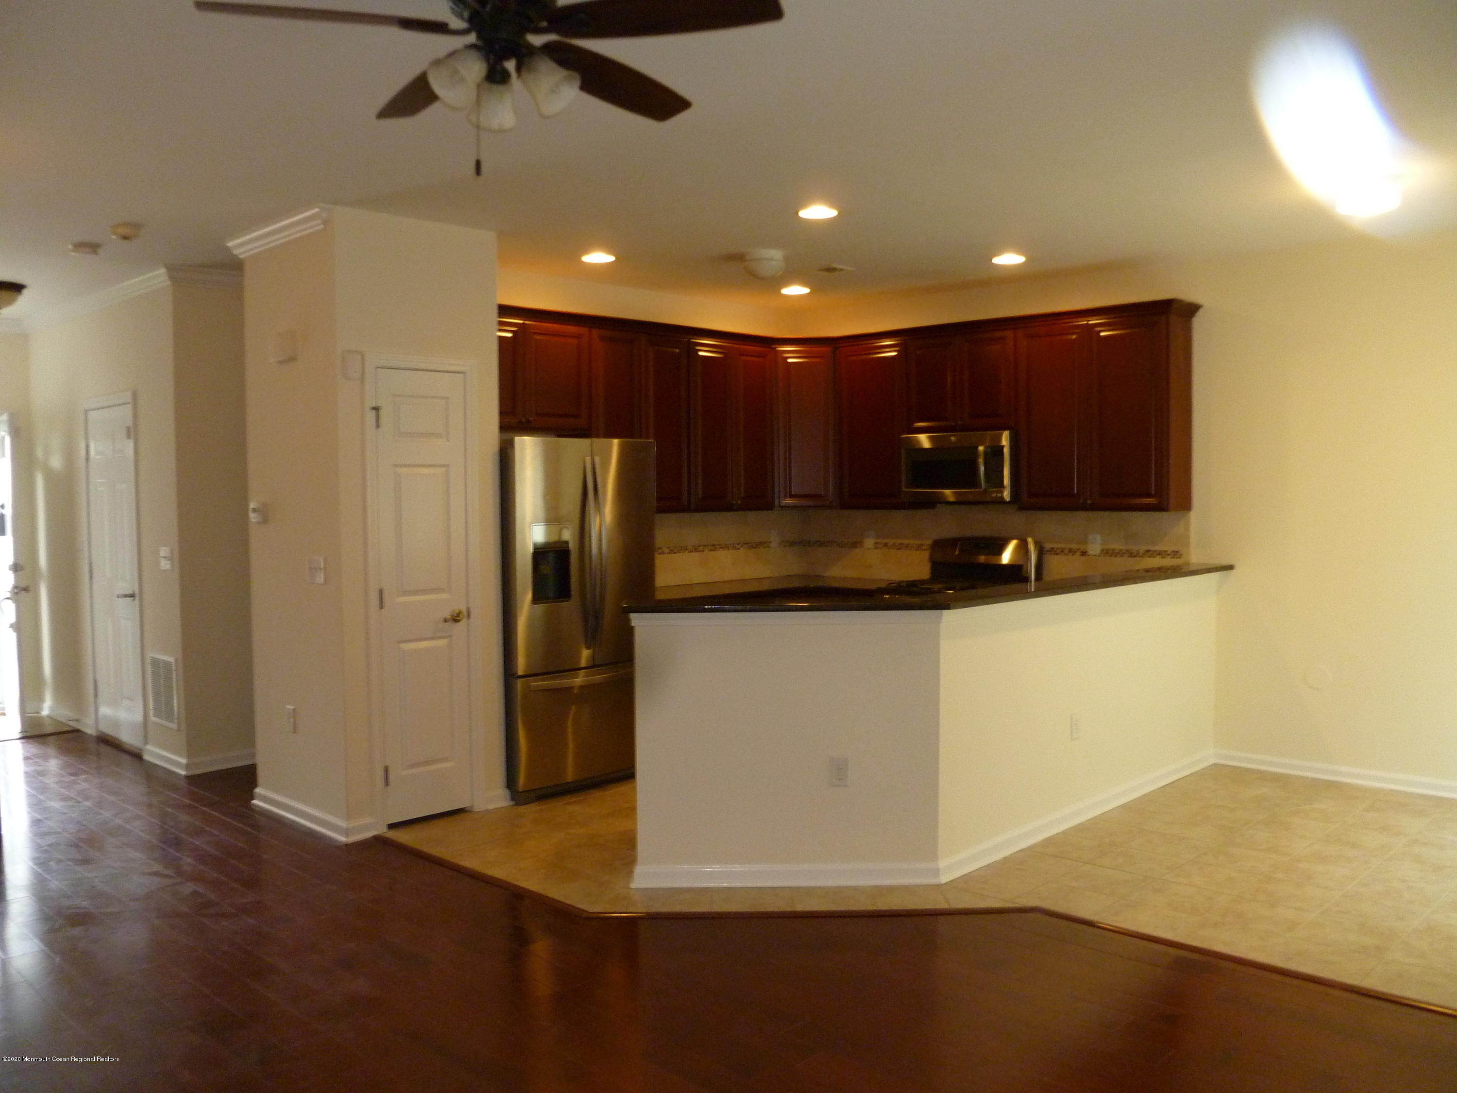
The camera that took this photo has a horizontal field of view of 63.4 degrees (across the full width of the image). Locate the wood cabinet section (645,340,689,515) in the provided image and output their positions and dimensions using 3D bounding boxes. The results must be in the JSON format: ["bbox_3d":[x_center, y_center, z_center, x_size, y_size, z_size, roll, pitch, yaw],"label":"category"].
[{"bbox_3d":[-0.479,-0.724,7.171,0.330,1.041,0.371,2,4,44],"label":"wood cabinet section"}]

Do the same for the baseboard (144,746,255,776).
[{"bbox_3d":[-2.998,1.178,6.705,0.620,0.085,0.412,2,4,44],"label":"baseboard"}]

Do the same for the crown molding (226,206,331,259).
[{"bbox_3d":[-2.035,-1.401,5.288,0.930,0.080,0.065,2,4,44],"label":"crown molding"}]

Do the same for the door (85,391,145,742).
[{"bbox_3d":[-3.699,0.169,7.113,0.770,2.003,0.040,2,4,44],"label":"door"}]

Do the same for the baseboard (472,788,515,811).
[{"bbox_3d":[-1.131,1.210,5.689,0.023,0.087,0.205,2,4,44],"label":"baseboard"}]

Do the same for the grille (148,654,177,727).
[{"bbox_3d":[-3.137,0.799,6.544,0.385,0.380,0.020,2,4,44],"label":"grille"}]

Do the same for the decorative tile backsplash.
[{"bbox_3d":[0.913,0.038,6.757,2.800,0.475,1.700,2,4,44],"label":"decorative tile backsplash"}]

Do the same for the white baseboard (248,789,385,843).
[{"bbox_3d":[-1.942,1.228,5.495,0.963,0.085,0.170,2,4,44],"label":"white baseboard"}]

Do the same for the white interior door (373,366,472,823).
[{"bbox_3d":[-1.391,0.222,5.407,0.040,2.038,0.448,2,4,44],"label":"white interior door"}]

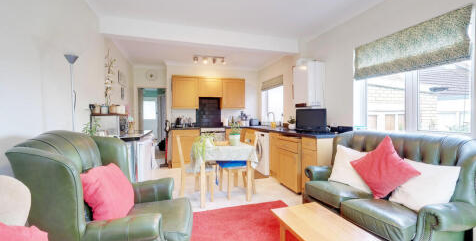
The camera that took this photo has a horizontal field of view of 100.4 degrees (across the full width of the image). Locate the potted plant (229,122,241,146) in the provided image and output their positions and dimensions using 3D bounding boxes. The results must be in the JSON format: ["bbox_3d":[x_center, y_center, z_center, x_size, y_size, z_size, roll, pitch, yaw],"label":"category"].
[{"bbox_3d":[-0.055,0.184,2.751,0.150,0.320,0.150,-1,1,-18],"label":"potted plant"}]

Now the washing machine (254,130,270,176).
[{"bbox_3d":[0.695,0.634,4.168,0.570,0.840,0.600,-1,1,-18],"label":"washing machine"}]

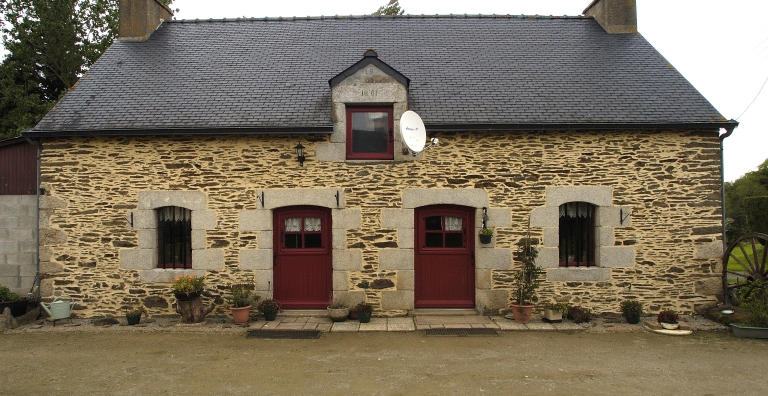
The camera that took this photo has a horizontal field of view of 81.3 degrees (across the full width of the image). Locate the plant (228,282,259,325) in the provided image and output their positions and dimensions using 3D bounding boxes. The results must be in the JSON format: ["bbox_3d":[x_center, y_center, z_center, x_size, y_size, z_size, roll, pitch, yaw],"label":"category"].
[{"bbox_3d":[-2.440,1.832,7.770,0.510,0.750,0.450,0,0,0],"label":"plant"}]

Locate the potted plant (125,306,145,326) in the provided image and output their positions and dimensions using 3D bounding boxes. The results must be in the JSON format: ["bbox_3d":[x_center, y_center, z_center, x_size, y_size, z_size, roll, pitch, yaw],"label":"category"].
[{"bbox_3d":[-4.171,1.964,7.480,0.330,0.330,0.300,-1,-1,2],"label":"potted plant"}]

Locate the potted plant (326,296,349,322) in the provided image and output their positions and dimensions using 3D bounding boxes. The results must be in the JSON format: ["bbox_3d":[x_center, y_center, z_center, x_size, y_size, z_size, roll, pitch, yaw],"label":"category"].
[{"bbox_3d":[-0.728,1.769,7.080,0.350,0.375,0.350,-1,-1,0],"label":"potted plant"}]

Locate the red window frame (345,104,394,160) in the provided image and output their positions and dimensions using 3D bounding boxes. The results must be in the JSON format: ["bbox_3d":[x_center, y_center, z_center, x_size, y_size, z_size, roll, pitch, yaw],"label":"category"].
[{"bbox_3d":[-0.234,-1.138,7.771,0.830,0.950,0.120,-1,-1,2],"label":"red window frame"}]

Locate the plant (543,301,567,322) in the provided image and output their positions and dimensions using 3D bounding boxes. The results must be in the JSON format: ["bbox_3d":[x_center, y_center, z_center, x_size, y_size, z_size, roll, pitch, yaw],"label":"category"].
[{"bbox_3d":[2.768,1.832,7.220,0.410,0.320,0.300,-1,-1,2],"label":"plant"}]

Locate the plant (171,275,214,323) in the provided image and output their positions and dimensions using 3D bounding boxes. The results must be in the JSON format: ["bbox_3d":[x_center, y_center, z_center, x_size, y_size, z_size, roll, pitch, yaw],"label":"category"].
[{"bbox_3d":[-3.330,1.765,7.780,0.740,0.830,0.580,0,0,0],"label":"plant"}]

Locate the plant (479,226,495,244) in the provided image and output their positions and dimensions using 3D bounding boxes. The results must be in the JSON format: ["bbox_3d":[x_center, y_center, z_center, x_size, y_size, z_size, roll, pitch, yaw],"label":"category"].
[{"bbox_3d":[1.634,0.586,7.130,0.220,0.285,0.210,-1,-1,0],"label":"plant"}]

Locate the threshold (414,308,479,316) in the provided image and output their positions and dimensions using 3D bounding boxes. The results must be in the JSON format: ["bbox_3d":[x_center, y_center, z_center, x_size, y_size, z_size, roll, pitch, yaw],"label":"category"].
[{"bbox_3d":[1.138,2.076,8.120,1.150,0.085,0.270,0,0,0],"label":"threshold"}]

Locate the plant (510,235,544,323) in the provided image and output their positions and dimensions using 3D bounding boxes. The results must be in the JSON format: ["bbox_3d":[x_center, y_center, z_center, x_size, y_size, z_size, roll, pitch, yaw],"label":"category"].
[{"bbox_3d":[2.457,1.415,7.770,0.580,1.530,0.460,0,0,0],"label":"plant"}]

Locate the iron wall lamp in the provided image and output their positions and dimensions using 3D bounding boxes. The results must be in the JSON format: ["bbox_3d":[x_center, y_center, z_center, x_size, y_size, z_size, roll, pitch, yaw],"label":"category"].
[{"bbox_3d":[-1.333,-0.688,7.115,0.173,0.370,0.250,-1,-1,0],"label":"iron wall lamp"}]

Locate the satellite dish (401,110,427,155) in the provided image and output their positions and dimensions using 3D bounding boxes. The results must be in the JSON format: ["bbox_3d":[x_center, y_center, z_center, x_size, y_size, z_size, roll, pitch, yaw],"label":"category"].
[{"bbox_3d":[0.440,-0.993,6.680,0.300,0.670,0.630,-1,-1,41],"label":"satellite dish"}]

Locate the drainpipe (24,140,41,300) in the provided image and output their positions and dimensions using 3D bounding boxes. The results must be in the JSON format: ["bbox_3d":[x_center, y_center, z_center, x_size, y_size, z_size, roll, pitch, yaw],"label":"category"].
[{"bbox_3d":[-6.011,0.414,7.712,0.120,2.866,0.280,-1,-1,2],"label":"drainpipe"}]

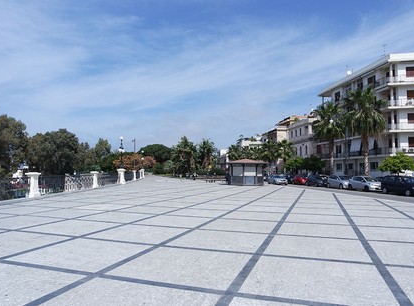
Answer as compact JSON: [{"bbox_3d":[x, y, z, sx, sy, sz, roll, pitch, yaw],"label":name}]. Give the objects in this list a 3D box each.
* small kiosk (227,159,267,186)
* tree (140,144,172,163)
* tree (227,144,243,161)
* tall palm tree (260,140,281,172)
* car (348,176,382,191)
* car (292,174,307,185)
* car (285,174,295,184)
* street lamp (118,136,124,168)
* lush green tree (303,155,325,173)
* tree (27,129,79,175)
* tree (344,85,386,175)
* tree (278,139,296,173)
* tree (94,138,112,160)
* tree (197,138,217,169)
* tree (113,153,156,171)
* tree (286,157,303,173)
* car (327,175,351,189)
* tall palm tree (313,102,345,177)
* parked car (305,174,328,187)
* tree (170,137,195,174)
[{"bbox_3d":[4.862,2.319,37.092,4.900,3.100,4.900,1,-3,-6],"label":"small kiosk"},{"bbox_3d":[-18.462,2.582,110.325,12.000,11.000,12.000,0,-3,0],"label":"tree"},{"bbox_3d":[7.966,2.189,86.272,4.700,9.200,4.700,0,-3,0],"label":"tree"},{"bbox_3d":[14.549,1.591,70.244,4.900,8.950,4.900,1,-3,-7],"label":"tall palm tree"},{"bbox_3d":[16.048,3.080,30.662,1.700,1.470,4.100,1,-3,-7],"label":"car"},{"bbox_3d":[14.186,3.923,45.396,1.680,1.450,3.950,1,-3,-7],"label":"car"},{"bbox_3d":[13.331,4.031,49.244,1.770,1.480,4.200,0,-3,-3],"label":"car"},{"bbox_3d":[-10.653,-0.062,38.432,0.750,4.000,0.750,0,-3,0],"label":"street lamp"},{"bbox_3d":[16.074,2.352,46.126,3.600,4.250,3.600,0,-3,0],"label":"lush green tree"},{"bbox_3d":[-22.461,0.807,45.094,7.600,8.880,7.600,1,-3,-7],"label":"tree"},{"bbox_3d":[18.821,-1.918,36.410,5.100,12.140,5.100,1,-3,-7],"label":"tree"},{"bbox_3d":[16.418,1.298,64.251,3.800,8.500,3.800,0,-3,0],"label":"tree"},{"bbox_3d":[-26.236,1.893,77.307,4.800,10.400,4.800,0,-3,0],"label":"tree"},{"bbox_3d":[0.213,1.284,75.172,4.900,9.720,4.900,1,-3,-7],"label":"tree"},{"bbox_3d":[-18.212,3.035,77.072,10.000,6.330,8.500,1,-3,-7],"label":"tree"},{"bbox_3d":[16.216,2.976,56.758,3.300,4.660,3.300,1,-3,-7],"label":"tree"},{"bbox_3d":[15.512,3.301,34.923,1.700,1.510,3.900,1,-3,-7],"label":"car"},{"bbox_3d":[16.485,-1.261,41.322,4.400,10.900,4.400,0,-3,0],"label":"tall palm tree"},{"bbox_3d":[14.304,3.514,40.343,1.770,1.470,4.150,1,-3,-5],"label":"parked car"},{"bbox_3d":[-6.162,1.066,80.313,6.300,10.600,6.300,0,-3,0],"label":"tree"}]

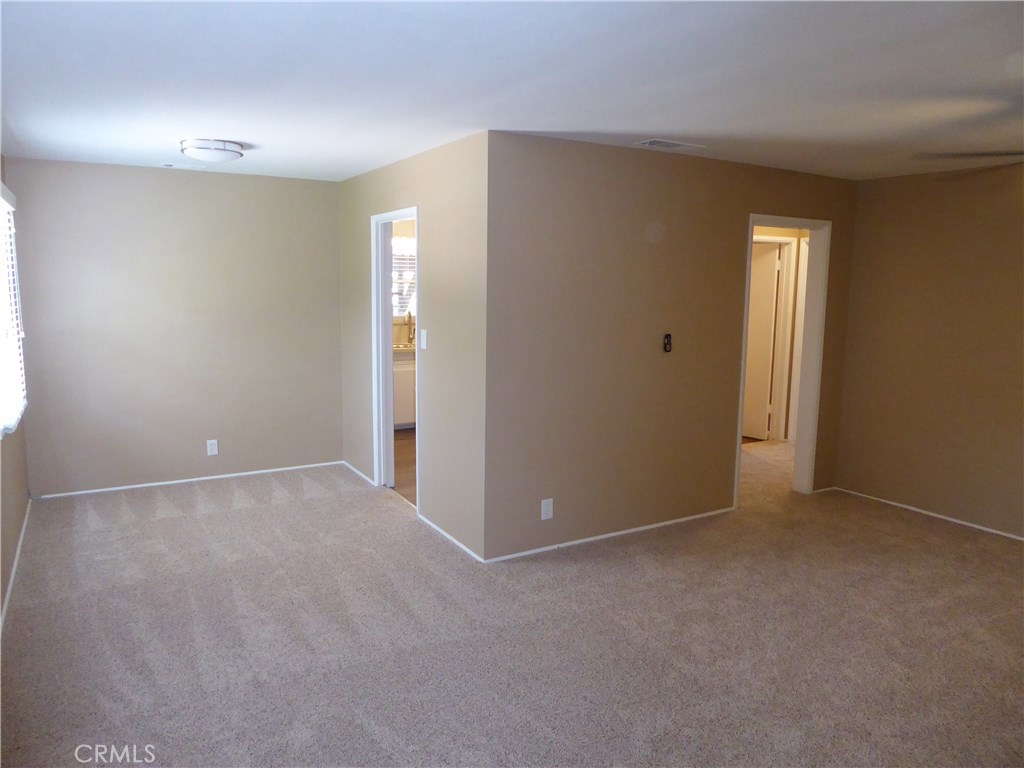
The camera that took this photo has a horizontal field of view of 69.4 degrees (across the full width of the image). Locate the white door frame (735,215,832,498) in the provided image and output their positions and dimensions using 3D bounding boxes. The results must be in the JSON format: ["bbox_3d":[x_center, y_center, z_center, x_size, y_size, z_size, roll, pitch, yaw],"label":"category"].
[{"bbox_3d":[1.994,-0.161,5.561,0.890,2.115,0.150,-4,9,-31],"label":"white door frame"}]

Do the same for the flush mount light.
[{"bbox_3d":[-1.822,-1.414,4.506,0.360,0.100,0.360,-4,9,-31],"label":"flush mount light"}]

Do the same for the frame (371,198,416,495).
[{"bbox_3d":[-0.805,-0.180,5.425,0.150,2.110,0.870,-4,9,-31],"label":"frame"}]

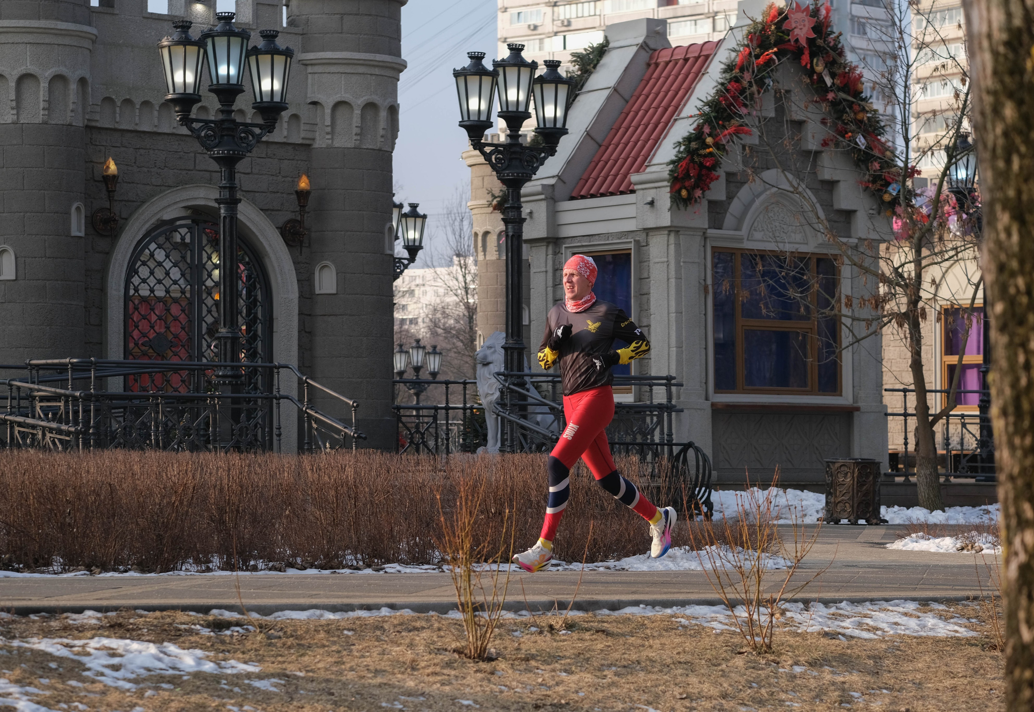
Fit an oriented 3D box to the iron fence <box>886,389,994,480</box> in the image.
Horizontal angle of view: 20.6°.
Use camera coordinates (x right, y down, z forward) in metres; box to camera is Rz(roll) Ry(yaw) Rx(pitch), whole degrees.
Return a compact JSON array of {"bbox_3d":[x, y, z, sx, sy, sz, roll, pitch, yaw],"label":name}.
[{"bbox_3d":[4.531,0.830,30.000,1.600,0.970,0.120,1,-3,-33],"label":"iron fence"}]

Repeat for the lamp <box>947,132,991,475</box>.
[{"bbox_3d":[5.006,-0.575,30.000,1.250,3.720,0.420,2,-3,-37],"label":"lamp"}]

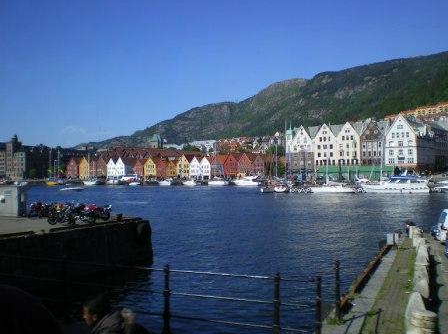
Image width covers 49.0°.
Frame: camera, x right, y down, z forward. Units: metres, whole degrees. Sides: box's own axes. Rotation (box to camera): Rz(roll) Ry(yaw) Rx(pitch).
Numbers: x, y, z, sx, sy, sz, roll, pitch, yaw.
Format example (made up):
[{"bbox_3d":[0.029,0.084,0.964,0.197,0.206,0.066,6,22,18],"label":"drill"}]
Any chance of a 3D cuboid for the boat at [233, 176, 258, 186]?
[{"bbox_3d":[10.692,6.786,240.000,12.780,5.250,4.000,-1,-1,31],"label":"boat"}]

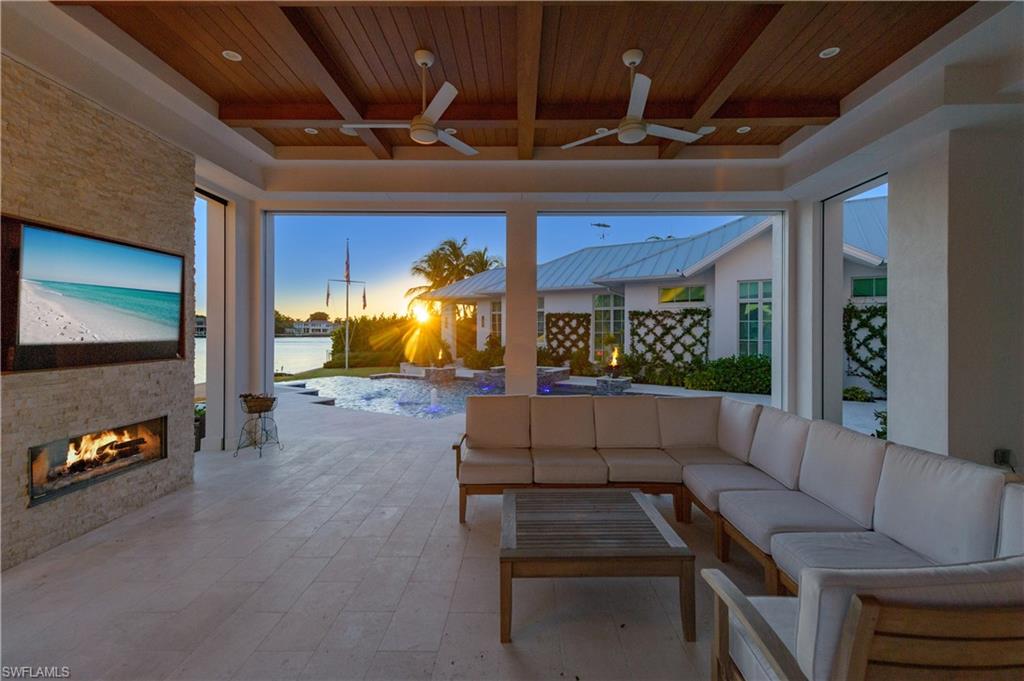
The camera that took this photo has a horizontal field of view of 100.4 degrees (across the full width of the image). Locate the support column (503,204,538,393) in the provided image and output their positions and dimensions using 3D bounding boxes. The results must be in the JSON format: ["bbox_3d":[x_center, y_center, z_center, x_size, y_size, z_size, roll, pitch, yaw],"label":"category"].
[{"bbox_3d":[0.133,-0.180,6.271,0.453,3.389,0.367,0,0,1],"label":"support column"}]

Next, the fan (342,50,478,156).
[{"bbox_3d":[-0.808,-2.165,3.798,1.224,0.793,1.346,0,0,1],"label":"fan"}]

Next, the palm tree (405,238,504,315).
[{"bbox_3d":[-3.951,-3.181,32.037,7.600,9.000,6.600,0,0,1],"label":"palm tree"}]

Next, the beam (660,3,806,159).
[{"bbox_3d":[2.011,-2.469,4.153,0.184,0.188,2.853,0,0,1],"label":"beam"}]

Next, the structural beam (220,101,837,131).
[{"bbox_3d":[0.181,-2.470,4.659,6.625,0.188,0.184,0,0,1],"label":"structural beam"}]

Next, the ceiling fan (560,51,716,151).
[{"bbox_3d":[1.096,-2.165,3.731,1.285,0.793,1.285,0,0,1],"label":"ceiling fan"}]

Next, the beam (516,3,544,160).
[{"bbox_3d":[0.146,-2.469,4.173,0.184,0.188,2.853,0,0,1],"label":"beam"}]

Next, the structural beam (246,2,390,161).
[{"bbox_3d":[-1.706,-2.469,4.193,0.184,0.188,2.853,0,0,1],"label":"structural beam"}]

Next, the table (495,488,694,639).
[{"bbox_3d":[0.437,1.307,2.642,0.994,0.433,0.972,0,0,1],"label":"table"}]

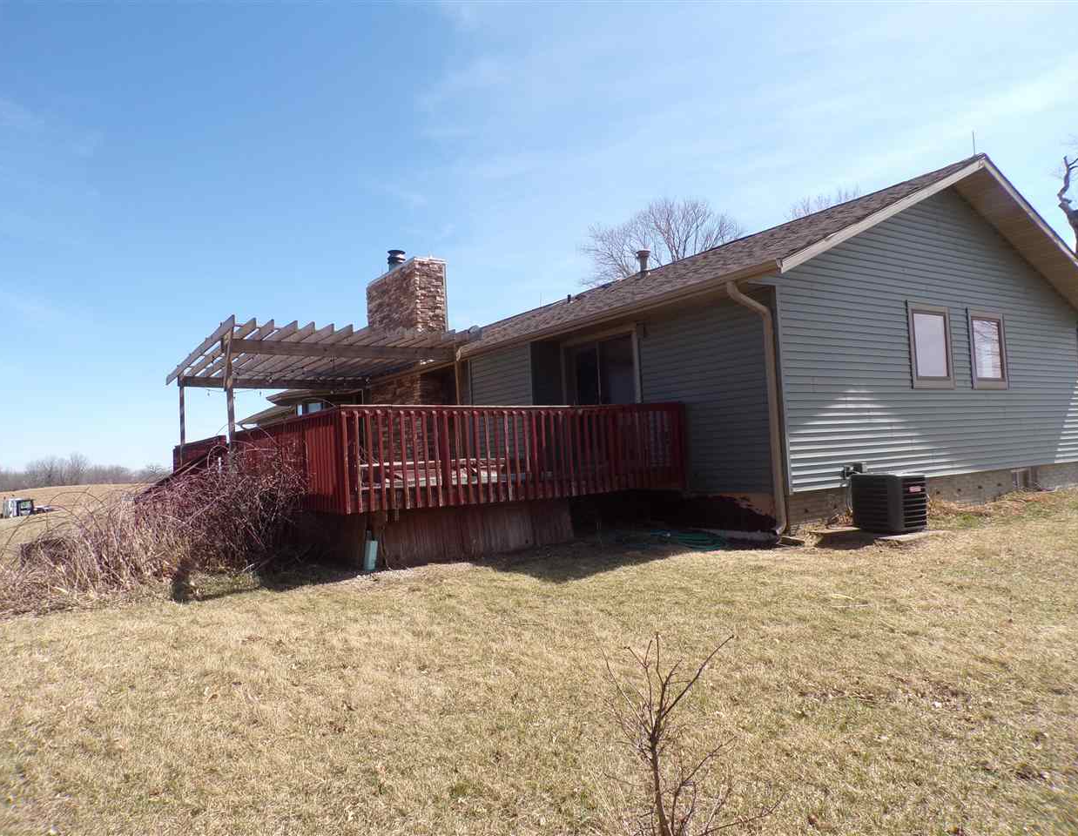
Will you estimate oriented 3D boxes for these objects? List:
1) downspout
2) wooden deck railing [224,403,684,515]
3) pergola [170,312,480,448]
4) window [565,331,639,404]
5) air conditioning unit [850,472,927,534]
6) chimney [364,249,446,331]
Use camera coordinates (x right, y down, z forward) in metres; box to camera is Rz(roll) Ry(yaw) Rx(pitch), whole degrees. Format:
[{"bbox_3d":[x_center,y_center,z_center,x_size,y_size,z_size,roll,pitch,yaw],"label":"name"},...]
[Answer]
[{"bbox_3d":[2.646,-0.126,9.346,0.650,3.100,0.170,-1,-3,-34],"label":"downspout"},{"bbox_3d":[-1.707,0.612,11.995,4.850,1.180,6.200,-1,-3,-34],"label":"wooden deck railing"},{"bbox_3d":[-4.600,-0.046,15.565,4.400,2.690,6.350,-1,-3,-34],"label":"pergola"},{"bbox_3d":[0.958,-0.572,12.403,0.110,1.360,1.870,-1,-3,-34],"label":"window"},{"bbox_3d":[4.122,0.993,9.108,0.630,0.660,0.570,-1,-3,-34],"label":"air conditioning unit"},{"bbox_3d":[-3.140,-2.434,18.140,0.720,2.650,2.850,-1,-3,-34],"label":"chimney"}]

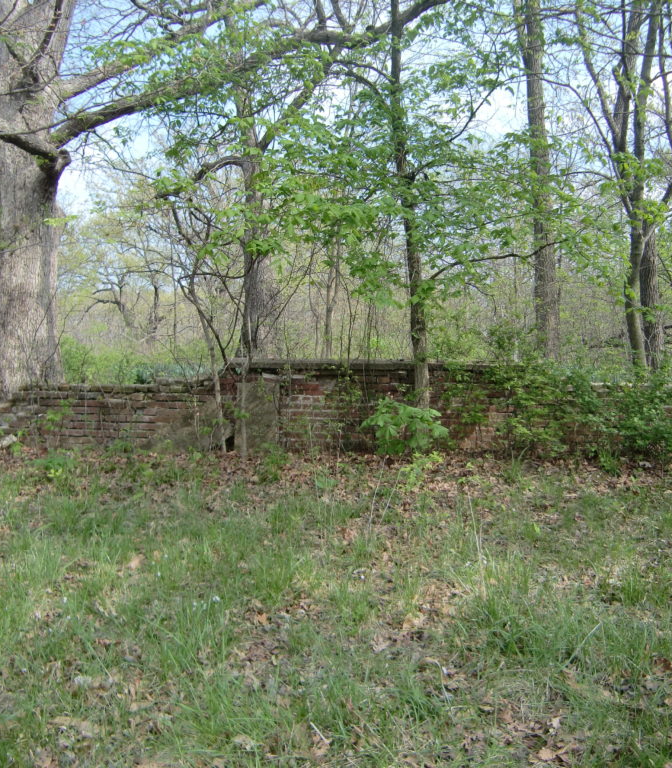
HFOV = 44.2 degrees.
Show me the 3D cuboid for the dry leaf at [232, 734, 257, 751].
[{"bbox_3d":[-0.303,1.186,2.740,0.080,0.030,0.065,0,6,0],"label":"dry leaf"}]

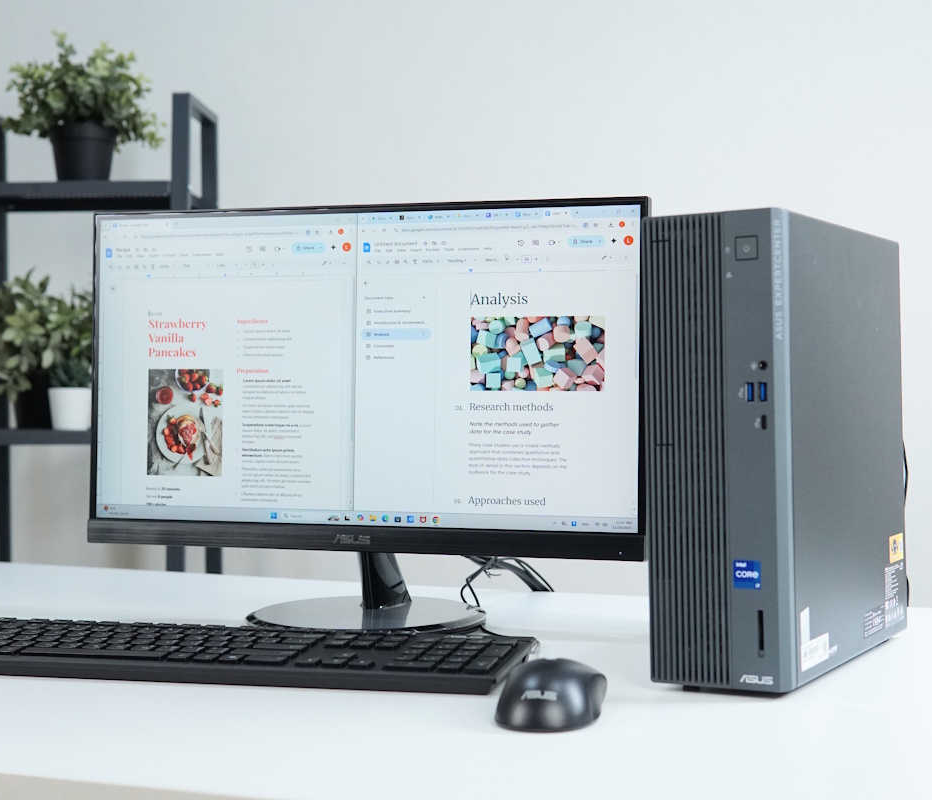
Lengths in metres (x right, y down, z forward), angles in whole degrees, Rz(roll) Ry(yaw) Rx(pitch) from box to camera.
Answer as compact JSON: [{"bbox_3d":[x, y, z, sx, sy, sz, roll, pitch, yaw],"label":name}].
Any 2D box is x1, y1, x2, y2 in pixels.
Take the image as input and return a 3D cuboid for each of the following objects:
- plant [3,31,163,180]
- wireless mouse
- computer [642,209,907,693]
[{"bbox_3d":[-0.571,-0.431,2.235,0.240,0.240,0.225,-1,0,0],"label":"plant"},{"bbox_3d":[0.053,0.175,0.930,0.066,0.038,0.104,-1,0,12],"label":"wireless mouse"},{"bbox_3d":[0.232,0.035,1.085,0.093,0.313,0.282,-1,0,31],"label":"computer"}]

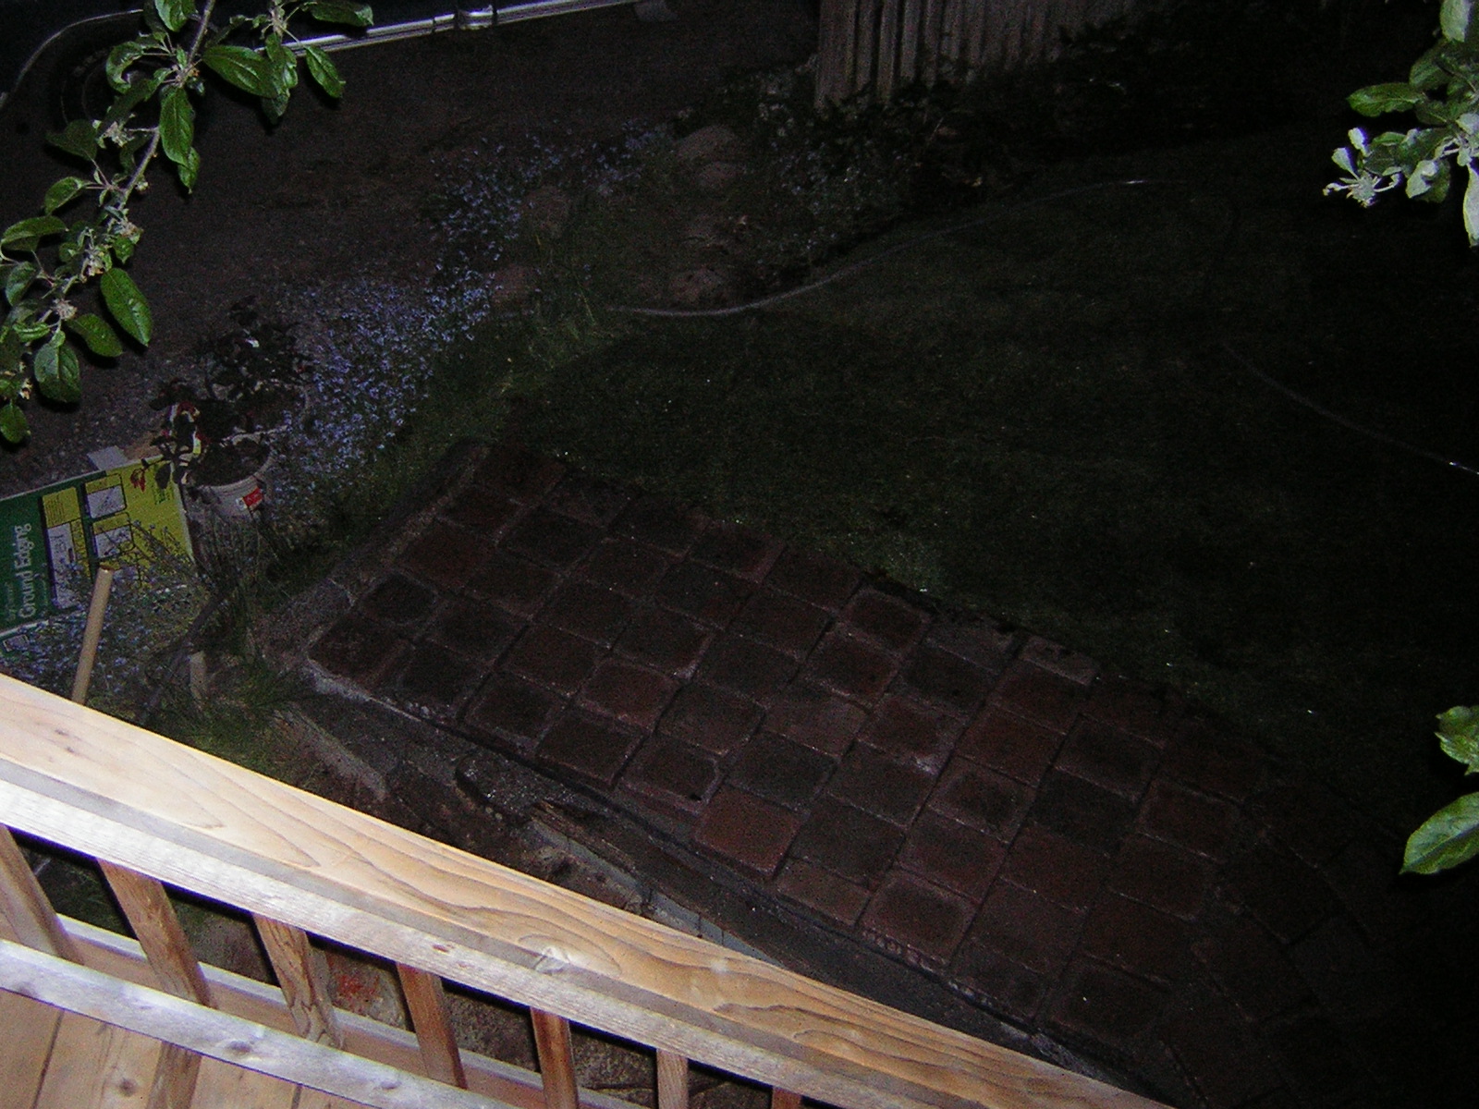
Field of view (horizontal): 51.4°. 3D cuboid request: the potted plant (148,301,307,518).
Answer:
[{"bbox_3d":[-1.596,-0.503,4.800,0.460,0.440,0.400,-14,45,-17],"label":"potted plant"}]

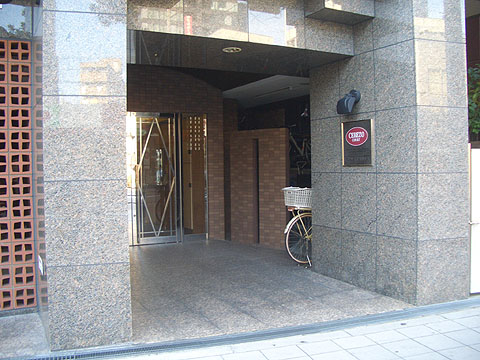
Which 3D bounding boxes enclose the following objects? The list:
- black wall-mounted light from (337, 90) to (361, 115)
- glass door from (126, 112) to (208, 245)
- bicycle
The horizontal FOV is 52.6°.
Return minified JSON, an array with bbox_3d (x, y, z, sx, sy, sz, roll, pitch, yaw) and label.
[{"bbox_3d":[1.080,-0.758,4.750,0.220,0.235,0.130,-1,2,-24],"label":"black wall-mounted light"},{"bbox_3d":[-1.261,-0.027,8.183,1.500,2.200,0.100,-1,2,-24],"label":"glass door"},{"bbox_3d":[1.326,0.544,6.393,1.800,1.050,0.550,-2,2,-26],"label":"bicycle"}]

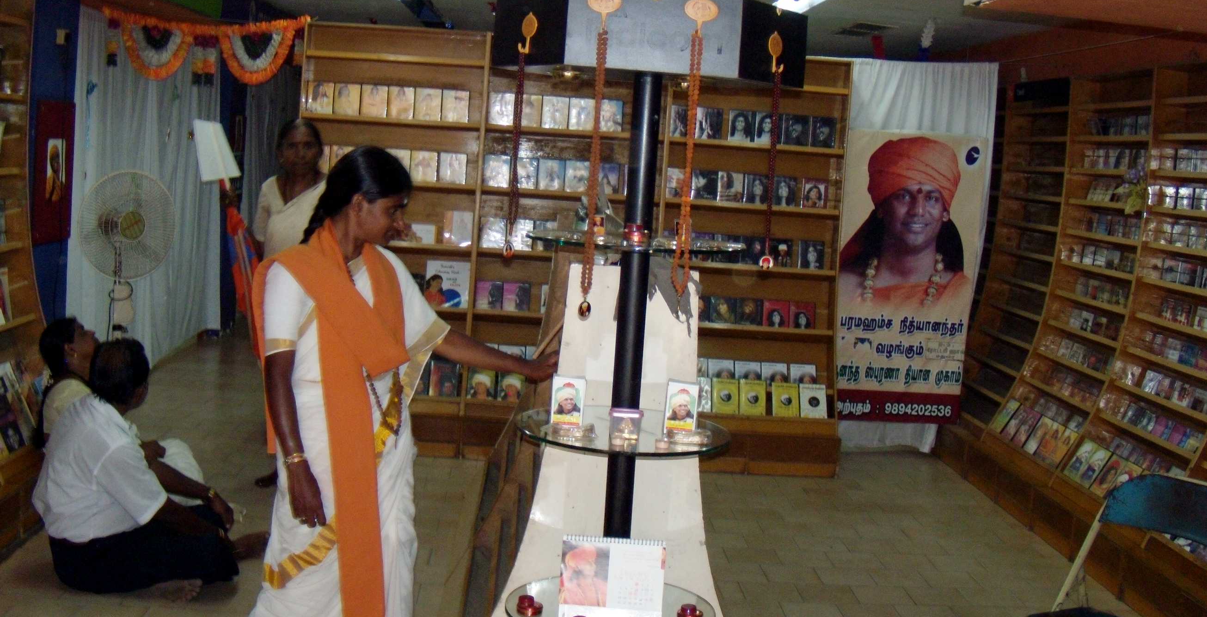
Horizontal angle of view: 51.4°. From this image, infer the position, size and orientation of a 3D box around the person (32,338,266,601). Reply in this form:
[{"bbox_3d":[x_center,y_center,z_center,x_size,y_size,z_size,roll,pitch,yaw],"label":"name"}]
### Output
[{"bbox_3d":[-1.574,0.496,4.338,0.760,0.810,0.640,-1,9,-33],"label":"person"}]

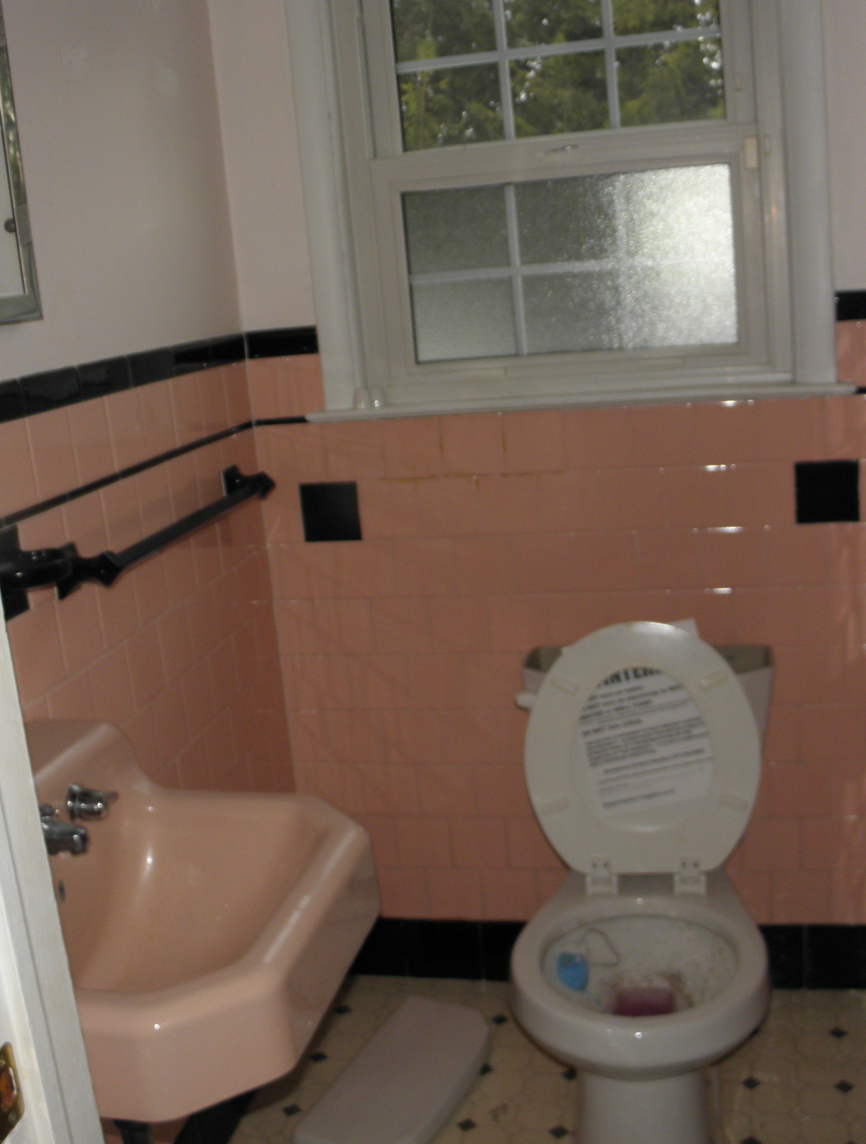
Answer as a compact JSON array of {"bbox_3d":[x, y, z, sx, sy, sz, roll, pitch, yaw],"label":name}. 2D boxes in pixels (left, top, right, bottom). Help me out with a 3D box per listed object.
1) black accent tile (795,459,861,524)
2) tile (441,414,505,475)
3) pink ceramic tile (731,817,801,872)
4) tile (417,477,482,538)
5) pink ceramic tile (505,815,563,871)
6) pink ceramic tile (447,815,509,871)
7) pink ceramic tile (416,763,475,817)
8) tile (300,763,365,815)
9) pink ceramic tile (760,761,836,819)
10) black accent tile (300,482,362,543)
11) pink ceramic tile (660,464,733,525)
[{"bbox_3d":[0.665,-0.138,2.079,0.107,0.107,0.010,-2,14,13],"label":"black accent tile"},{"bbox_3d":[0.070,-0.226,2.174,0.108,0.108,0.009,-2,14,12],"label":"tile"},{"bbox_3d":[0.625,0.502,2.281,0.108,0.108,0.010,-2,14,11],"label":"pink ceramic tile"},{"bbox_3d":[0.030,-0.117,2.230,0.108,0.108,0.012,-2,14,13],"label":"tile"},{"bbox_3d":[0.194,0.515,2.360,0.108,0.108,0.012,-2,14,13],"label":"pink ceramic tile"},{"bbox_3d":[0.087,0.519,2.382,0.108,0.108,0.009,-2,14,13],"label":"pink ceramic tile"},{"bbox_3d":[0.026,0.415,2.357,0.108,0.108,0.009,-2,14,12],"label":"pink ceramic tile"},{"bbox_3d":[-0.199,0.423,2.407,0.108,0.108,0.009,-2,14,12],"label":"tile"},{"bbox_3d":[0.665,0.393,2.225,0.108,0.108,0.009,-2,14,13],"label":"pink ceramic tile"},{"bbox_3d":[-0.186,-0.111,2.268,0.108,0.108,0.010,-2,14,11],"label":"black accent tile"},{"bbox_3d":[0.456,-0.133,2.145,0.108,0.108,0.010,-2,14,11],"label":"pink ceramic tile"}]

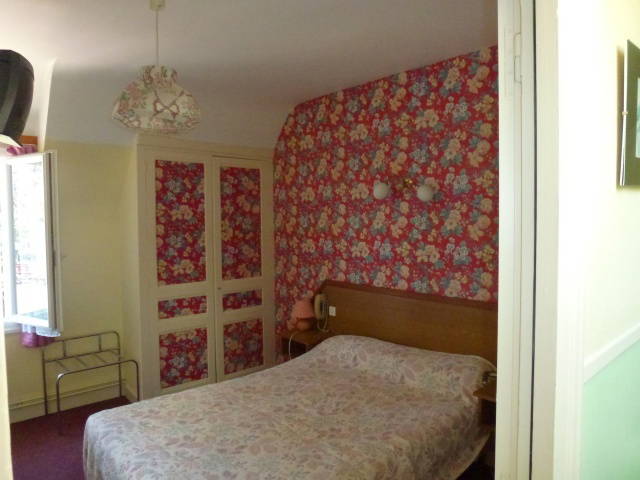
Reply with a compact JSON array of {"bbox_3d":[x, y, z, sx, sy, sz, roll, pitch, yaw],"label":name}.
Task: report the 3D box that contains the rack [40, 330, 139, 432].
[{"bbox_3d":[-1.801,1.087,3.508,0.595,0.604,0.438,-2,3,-43],"label":"rack"}]

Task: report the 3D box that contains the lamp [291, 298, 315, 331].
[{"bbox_3d":[-0.154,0.674,3.957,0.199,0.284,0.199,0,2,0],"label":"lamp"}]

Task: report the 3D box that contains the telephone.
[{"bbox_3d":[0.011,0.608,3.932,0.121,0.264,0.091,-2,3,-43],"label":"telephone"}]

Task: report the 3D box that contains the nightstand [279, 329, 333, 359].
[{"bbox_3d":[-0.098,0.916,3.892,0.370,0.196,0.370,-2,3,-43],"label":"nightstand"}]

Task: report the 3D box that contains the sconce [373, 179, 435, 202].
[{"bbox_3d":[0.614,-0.372,3.272,0.145,0.181,0.513,-2,3,-43],"label":"sconce"}]

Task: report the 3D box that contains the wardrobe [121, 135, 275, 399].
[{"bbox_3d":[-1.096,0.235,4.214,1.375,2.242,0.387,-2,3,-43],"label":"wardrobe"}]

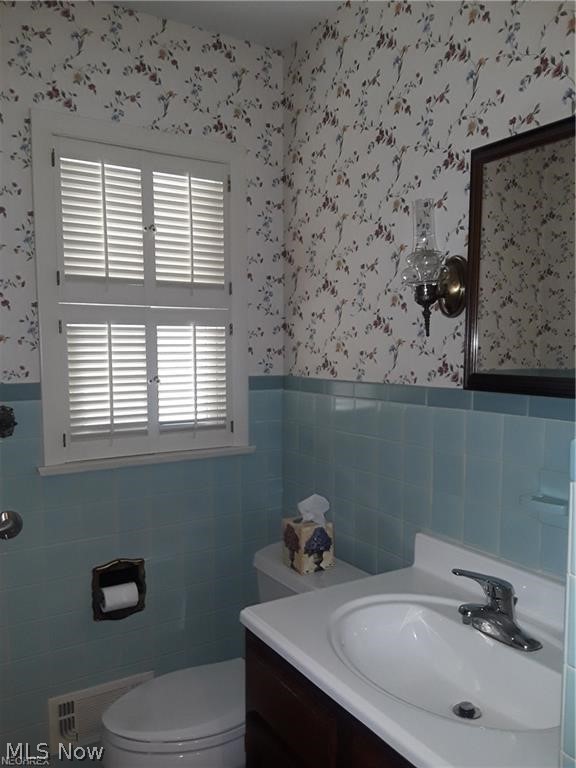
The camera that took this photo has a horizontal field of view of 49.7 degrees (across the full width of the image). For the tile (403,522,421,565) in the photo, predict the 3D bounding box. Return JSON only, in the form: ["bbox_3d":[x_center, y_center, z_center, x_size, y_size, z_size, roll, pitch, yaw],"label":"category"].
[{"bbox_3d":[0.354,0.440,1.695,0.010,0.108,0.108,-2,4,-32],"label":"tile"}]

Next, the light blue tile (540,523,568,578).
[{"bbox_3d":[0.588,0.353,1.323,0.010,0.107,0.107,-2,4,-32],"label":"light blue tile"}]

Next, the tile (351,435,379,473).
[{"bbox_3d":[0.239,0.208,1.865,0.010,0.108,0.108,-2,4,-32],"label":"tile"}]

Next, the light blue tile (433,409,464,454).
[{"bbox_3d":[0.418,0.122,1.599,0.009,0.108,0.108,-2,4,-32],"label":"light blue tile"}]

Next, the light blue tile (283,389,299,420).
[{"bbox_3d":[0.011,0.078,2.224,0.010,0.108,0.099,-2,4,-32],"label":"light blue tile"}]

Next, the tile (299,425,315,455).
[{"bbox_3d":[0.064,0.191,2.138,0.010,0.107,0.107,-2,4,-32],"label":"tile"}]

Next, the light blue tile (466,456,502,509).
[{"bbox_3d":[0.470,0.231,1.496,0.010,0.108,0.108,-2,4,-32],"label":"light blue tile"}]

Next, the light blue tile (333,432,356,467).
[{"bbox_3d":[0.180,0.206,1.959,0.010,0.108,0.108,-2,4,-32],"label":"light blue tile"}]

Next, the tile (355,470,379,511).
[{"bbox_3d":[0.238,0.320,1.873,0.010,0.108,0.108,-2,4,-32],"label":"tile"}]

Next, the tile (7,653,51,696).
[{"bbox_3d":[-0.774,0.859,1.829,0.107,0.107,0.010,-2,4,-32],"label":"tile"}]

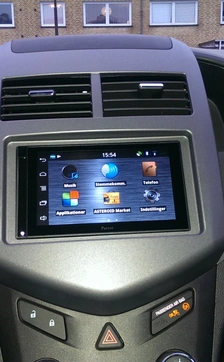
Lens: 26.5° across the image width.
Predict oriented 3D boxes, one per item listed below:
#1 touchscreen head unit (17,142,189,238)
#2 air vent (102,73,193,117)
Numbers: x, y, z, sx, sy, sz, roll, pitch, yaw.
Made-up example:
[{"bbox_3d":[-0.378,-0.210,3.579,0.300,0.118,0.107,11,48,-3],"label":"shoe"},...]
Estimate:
[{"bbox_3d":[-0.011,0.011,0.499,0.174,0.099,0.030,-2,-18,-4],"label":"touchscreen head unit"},{"bbox_3d":[0.037,-0.092,0.534,0.098,0.056,0.030,-2,-23,-4],"label":"air vent"}]

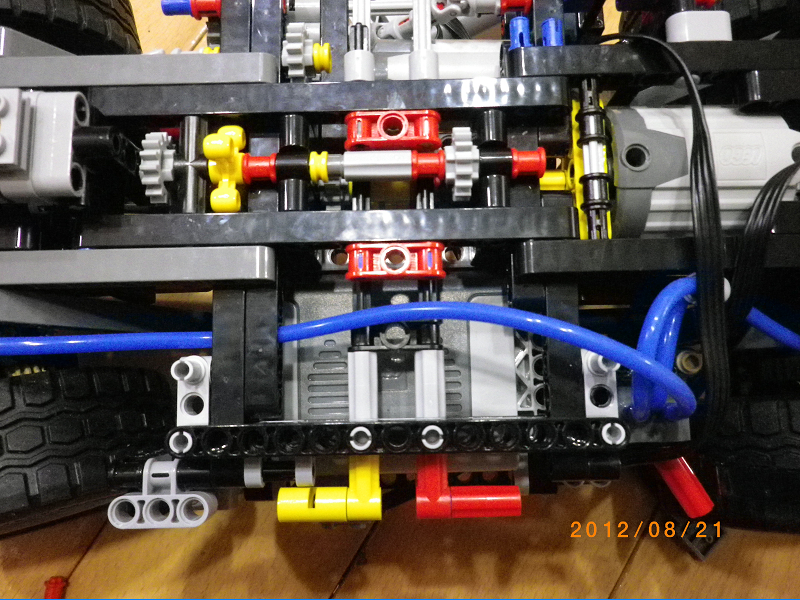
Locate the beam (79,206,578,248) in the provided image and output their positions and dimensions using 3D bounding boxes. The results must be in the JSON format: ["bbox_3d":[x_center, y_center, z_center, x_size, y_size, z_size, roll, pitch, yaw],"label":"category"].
[{"bbox_3d":[-0.017,-0.017,0.158,0.119,0.007,0.008,-1,81,0],"label":"beam"}]

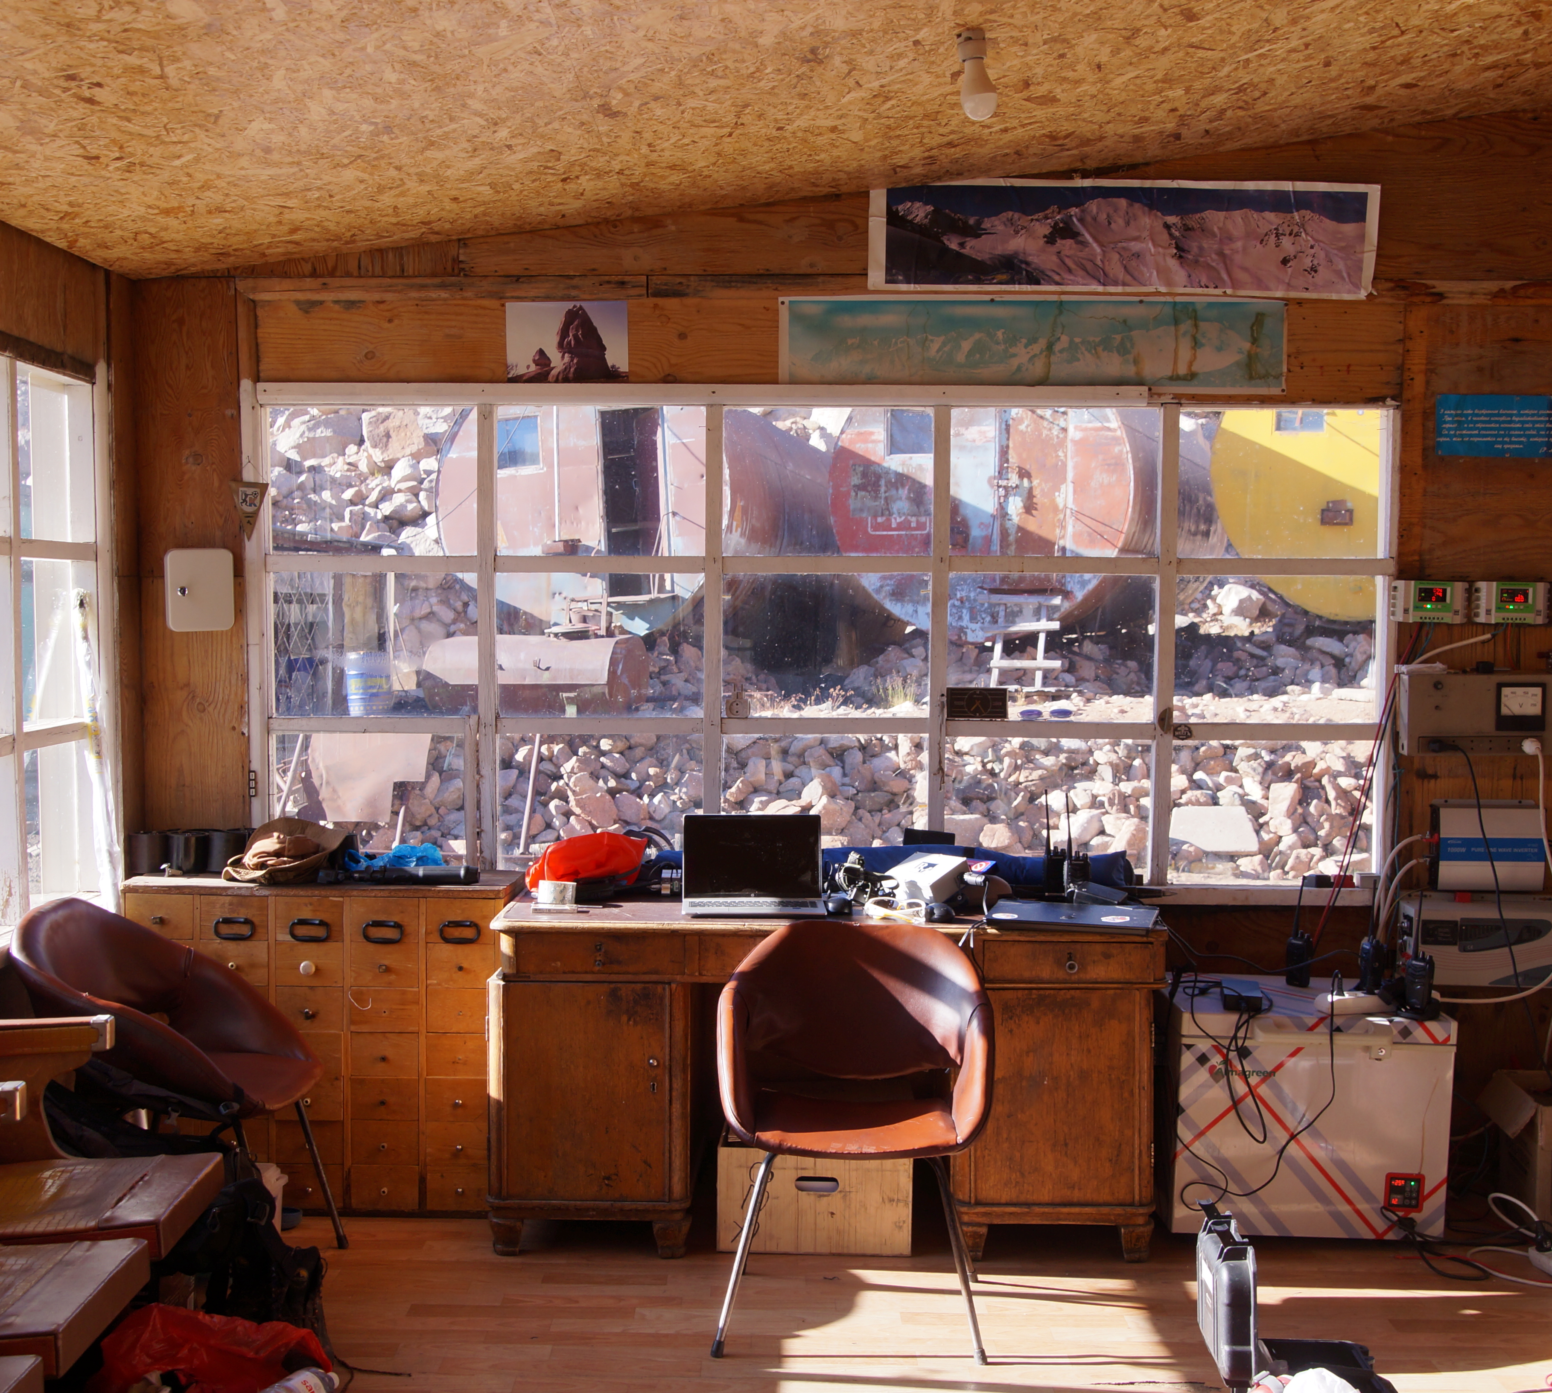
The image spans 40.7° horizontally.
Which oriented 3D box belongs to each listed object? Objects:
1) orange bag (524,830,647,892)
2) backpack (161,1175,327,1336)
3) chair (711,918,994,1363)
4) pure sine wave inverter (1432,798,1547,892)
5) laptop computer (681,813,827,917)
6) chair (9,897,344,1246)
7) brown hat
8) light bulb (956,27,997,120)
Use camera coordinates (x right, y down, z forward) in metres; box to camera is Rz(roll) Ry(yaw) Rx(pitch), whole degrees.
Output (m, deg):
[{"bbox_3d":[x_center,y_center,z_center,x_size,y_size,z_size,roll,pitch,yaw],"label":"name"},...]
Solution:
[{"bbox_3d":[-0.479,0.412,5.282,0.310,0.144,0.200,0,3,0],"label":"orange bag"},{"bbox_3d":[-1.125,1.132,4.432,0.260,0.330,0.300,3,4,38],"label":"backpack"},{"bbox_3d":[0.161,0.909,4.391,0.570,0.794,0.590,0,3,4],"label":"chair"},{"bbox_3d":[1.828,0.382,5.366,0.272,0.230,0.130,0,3,1],"label":"pure sine wave inverter"},{"bbox_3d":[-0.044,0.405,5.069,0.343,0.205,0.330,0,3,1],"label":"laptop computer"},{"bbox_3d":[-1.397,0.906,4.757,0.640,0.790,0.590,2,4,24],"label":"chair"},{"bbox_3d":[-1.241,0.386,5.306,0.320,0.152,0.280,0,3,0],"label":"brown hat"},{"bbox_3d":[0.371,-1.155,3.893,0.071,0.174,0.071,-5,3,1],"label":"light bulb"}]

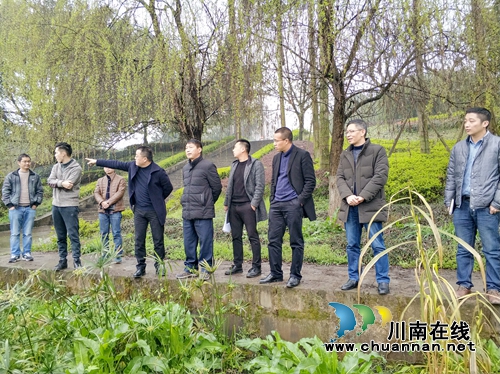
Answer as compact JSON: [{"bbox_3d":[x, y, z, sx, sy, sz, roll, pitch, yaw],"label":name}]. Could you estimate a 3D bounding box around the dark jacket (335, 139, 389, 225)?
[{"bbox_3d":[1.135,-0.066,3.930,0.520,0.840,0.370,-2,-3,34],"label":"dark jacket"}]

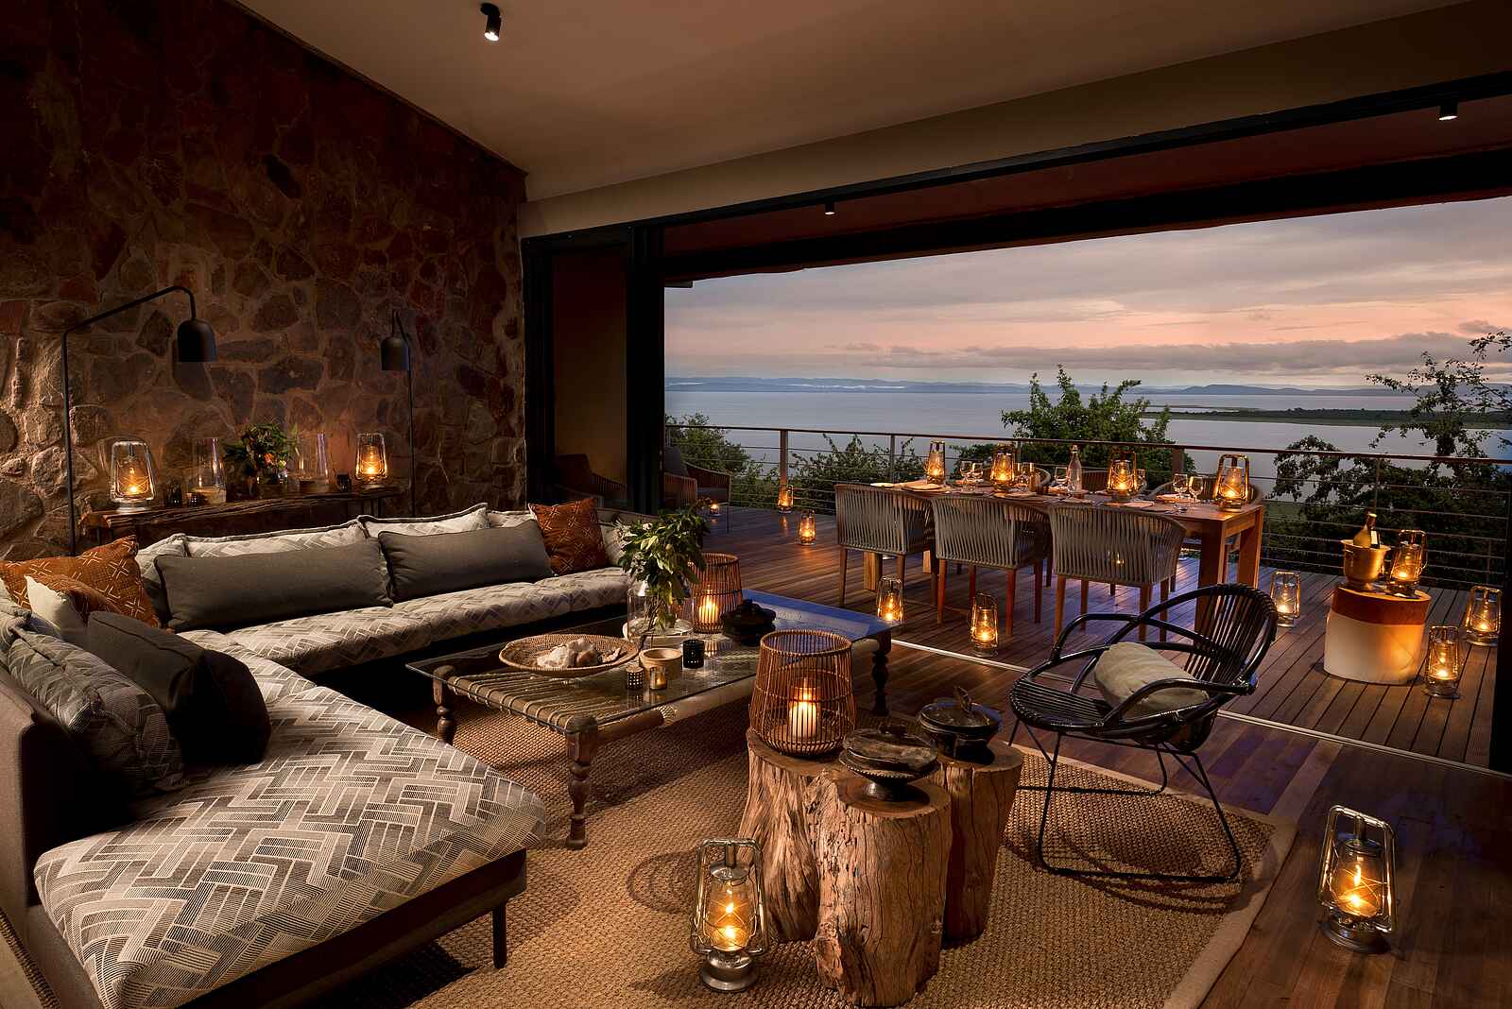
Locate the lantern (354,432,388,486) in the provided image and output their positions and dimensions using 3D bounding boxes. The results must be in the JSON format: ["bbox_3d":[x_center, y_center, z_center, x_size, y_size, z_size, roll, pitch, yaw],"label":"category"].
[{"bbox_3d":[-2.458,-0.289,5.640,0.180,0.335,0.165,-3,8,-23],"label":"lantern"}]

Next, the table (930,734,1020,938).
[{"bbox_3d":[0.565,0.905,2.420,0.300,0.480,0.300,2,8,14],"label":"table"}]

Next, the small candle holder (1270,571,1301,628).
[{"bbox_3d":[3.370,0.593,5.600,0.178,0.345,0.147,4,8,25],"label":"small candle holder"}]

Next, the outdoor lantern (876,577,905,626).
[{"bbox_3d":[0.840,0.596,5.497,0.178,0.340,0.147,6,10,39],"label":"outdoor lantern"}]

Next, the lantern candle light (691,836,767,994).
[{"bbox_3d":[-0.066,1.012,2.197,0.188,0.355,0.147,0,7,0],"label":"lantern candle light"}]

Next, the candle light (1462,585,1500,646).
[{"bbox_3d":[4.258,0.646,5.177,0.170,0.325,0.155,6,10,40],"label":"candle light"}]

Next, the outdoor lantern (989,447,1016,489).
[{"bbox_3d":[1.780,-0.262,6.364,0.180,0.310,0.160,2,8,16],"label":"outdoor lantern"}]

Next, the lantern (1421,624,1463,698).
[{"bbox_3d":[3.335,0.761,4.285,0.160,0.325,0.150,6,9,38],"label":"lantern"}]

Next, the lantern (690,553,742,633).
[{"bbox_3d":[-0.179,0.391,3.914,0.225,0.310,0.225,1,7,-3],"label":"lantern"}]

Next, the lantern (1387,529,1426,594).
[{"bbox_3d":[3.443,0.301,4.665,0.178,0.335,0.147,0,7,0],"label":"lantern"}]

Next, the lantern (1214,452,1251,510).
[{"bbox_3d":[2.962,-0.138,5.475,0.175,0.335,0.140,5,8,28],"label":"lantern"}]

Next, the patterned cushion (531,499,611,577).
[{"bbox_3d":[-1.083,0.162,5.126,0.140,0.420,0.420,-19,-7,41],"label":"patterned cushion"}]

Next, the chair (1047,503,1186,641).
[{"bbox_3d":[2.017,0.419,5.018,0.570,0.800,0.560,7,10,41],"label":"chair"}]

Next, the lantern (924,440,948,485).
[{"bbox_3d":[1.380,-0.325,6.755,0.175,0.335,0.140,2,7,11],"label":"lantern"}]

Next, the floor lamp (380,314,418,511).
[{"bbox_3d":[-2.299,-0.270,5.815,0.250,1.900,0.620,-1,8,-11],"label":"floor lamp"}]

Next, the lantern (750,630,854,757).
[{"bbox_3d":[0.133,0.524,2.491,0.288,0.280,0.288,1,7,3],"label":"lantern"}]

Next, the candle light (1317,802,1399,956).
[{"bbox_3d":[1.633,1.000,2.387,0.147,0.355,0.188,-7,10,-43],"label":"candle light"}]

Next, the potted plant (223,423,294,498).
[{"bbox_3d":[-2.903,-0.262,5.166,0.365,0.436,0.396,7,10,41],"label":"potted plant"}]

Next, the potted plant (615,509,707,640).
[{"bbox_3d":[-0.404,0.295,3.804,0.380,0.520,0.360,0,7,-6],"label":"potted plant"}]

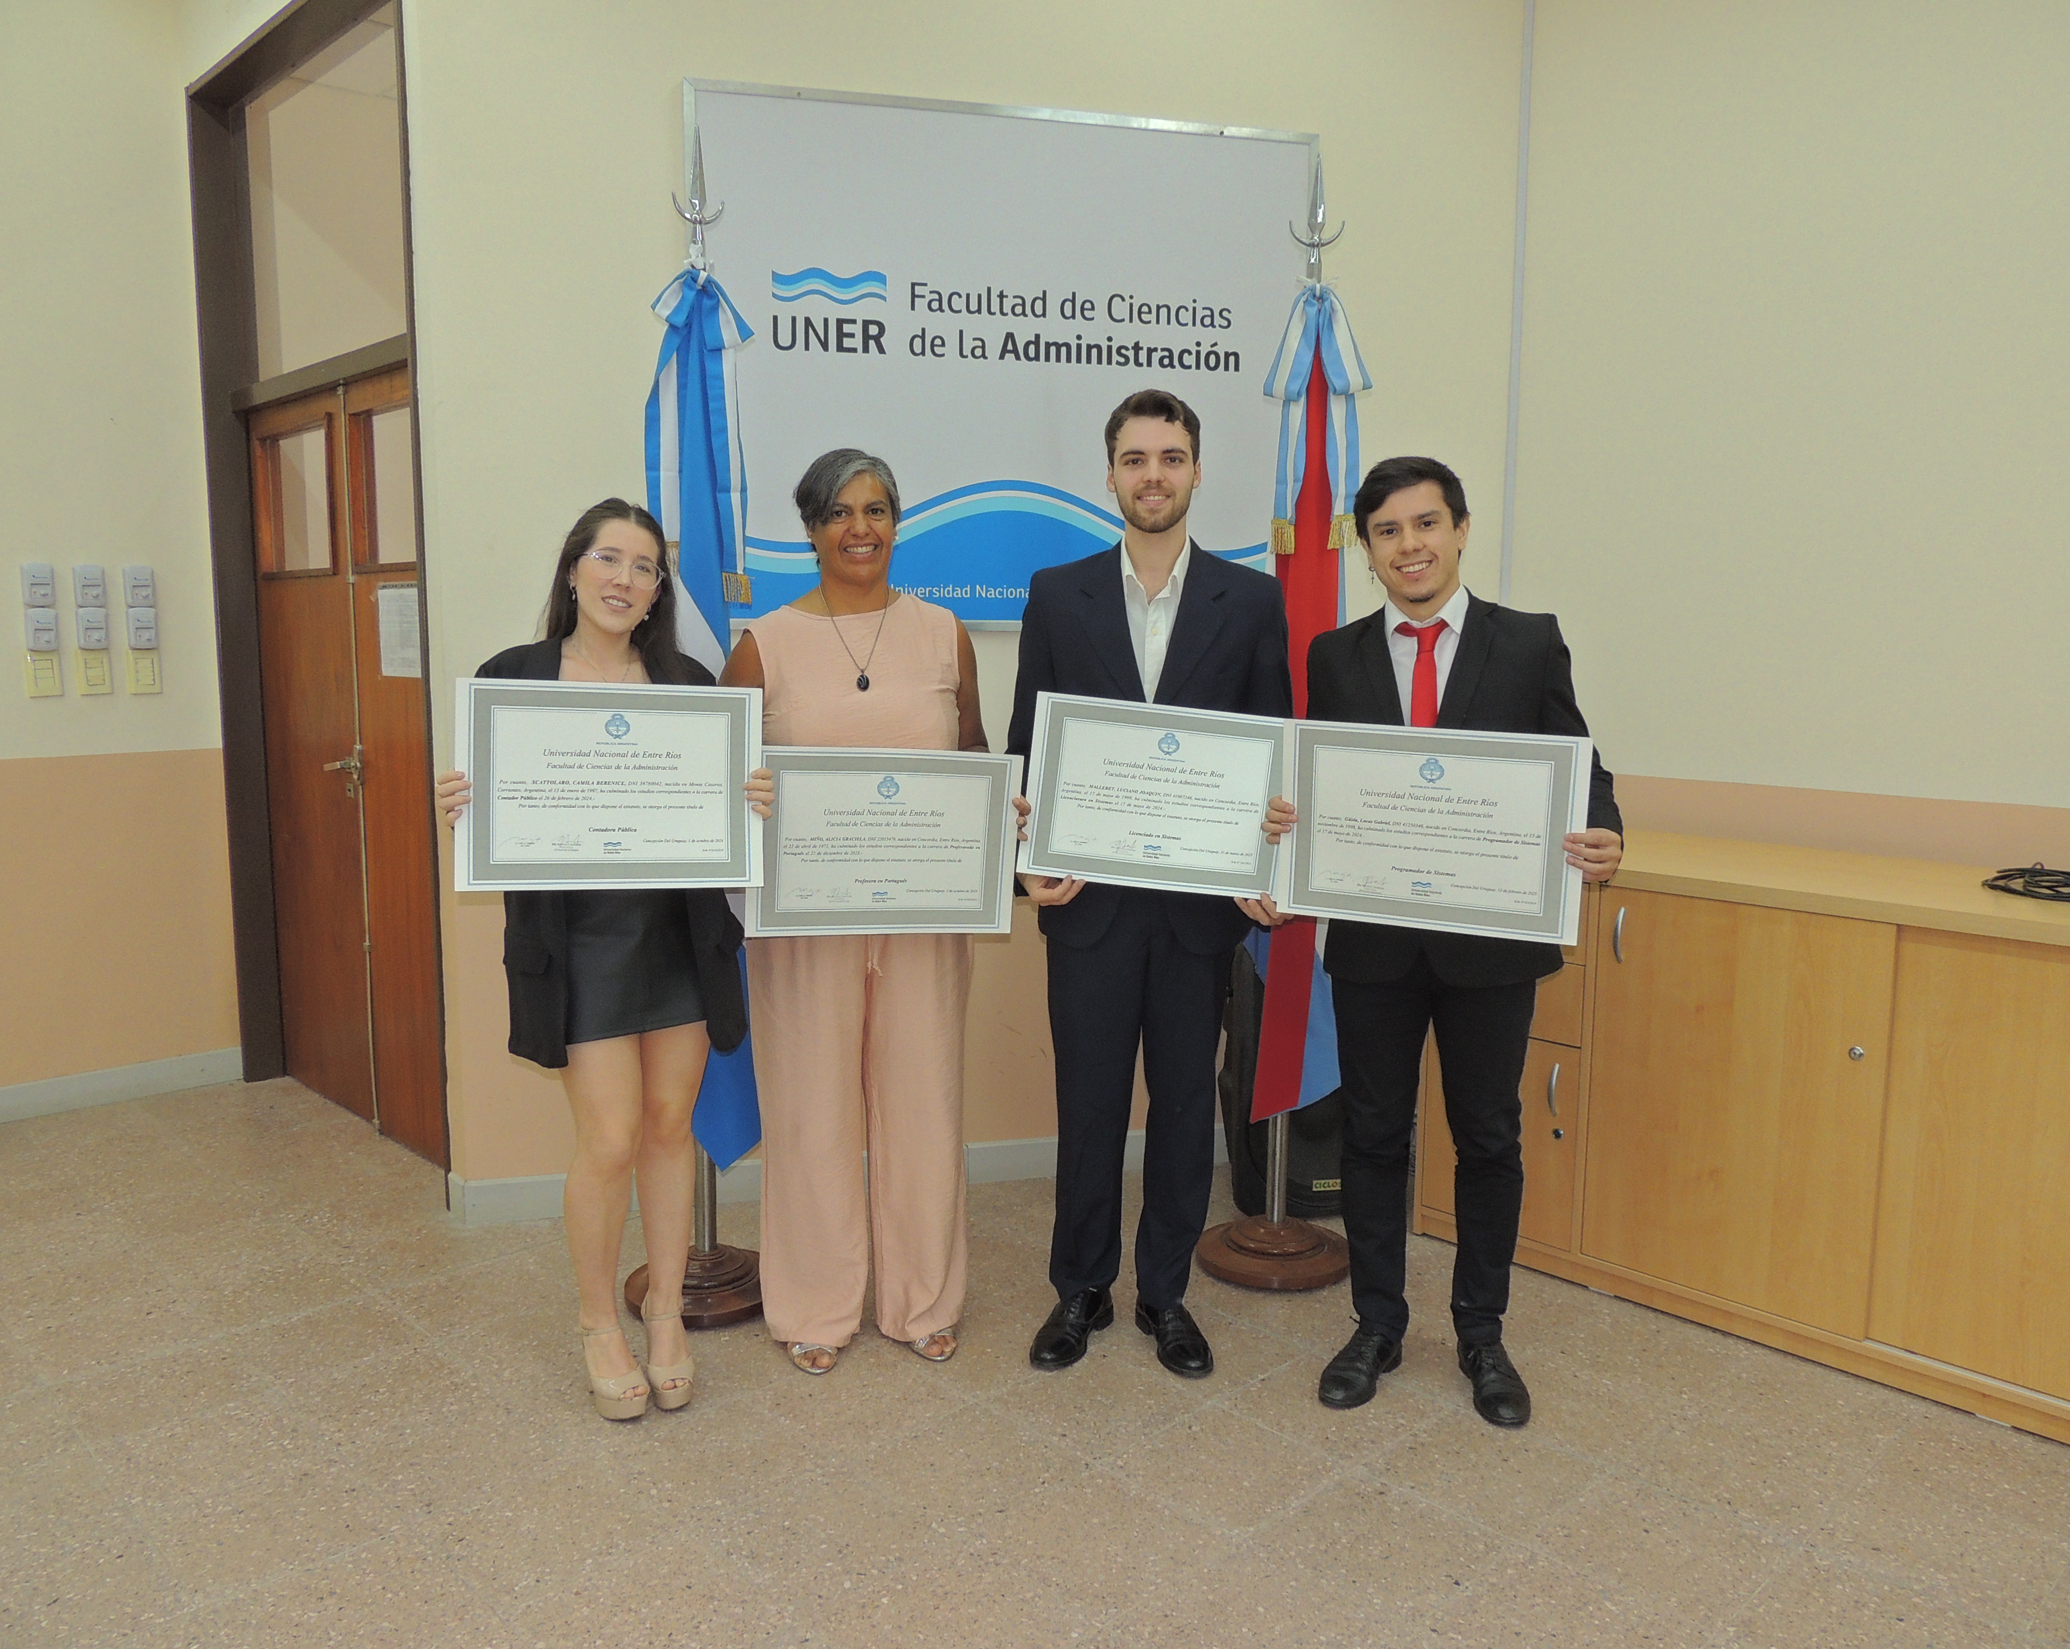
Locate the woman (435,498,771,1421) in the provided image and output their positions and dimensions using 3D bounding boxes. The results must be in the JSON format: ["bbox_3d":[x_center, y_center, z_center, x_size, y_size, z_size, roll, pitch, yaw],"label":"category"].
[{"bbox_3d":[-0.749,0.243,2.700,0.530,1.615,0.420,-2,8,-18],"label":"woman"}]

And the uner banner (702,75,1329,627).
[{"bbox_3d":[-0.051,-1.061,3.607,1.500,1.197,0.030,-1,7,-13],"label":"uner banner"}]

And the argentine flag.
[{"bbox_3d":[-0.659,-0.194,3.051,0.211,1.791,0.200,-1,7,-13],"label":"argentine flag"}]

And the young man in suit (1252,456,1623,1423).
[{"bbox_3d":[0.714,0.212,2.719,0.570,1.705,0.420,3,8,17],"label":"young man in suit"}]

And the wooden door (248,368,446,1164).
[{"bbox_3d":[-1.817,-0.152,4.129,0.050,2.012,1.365,-7,10,-44],"label":"wooden door"}]

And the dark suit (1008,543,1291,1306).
[{"bbox_3d":[0.197,0.224,2.879,0.540,1.471,0.340,1,7,1],"label":"dark suit"}]

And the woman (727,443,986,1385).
[{"bbox_3d":[-0.311,0.173,2.876,0.530,1.720,0.400,-1,7,-11],"label":"woman"}]

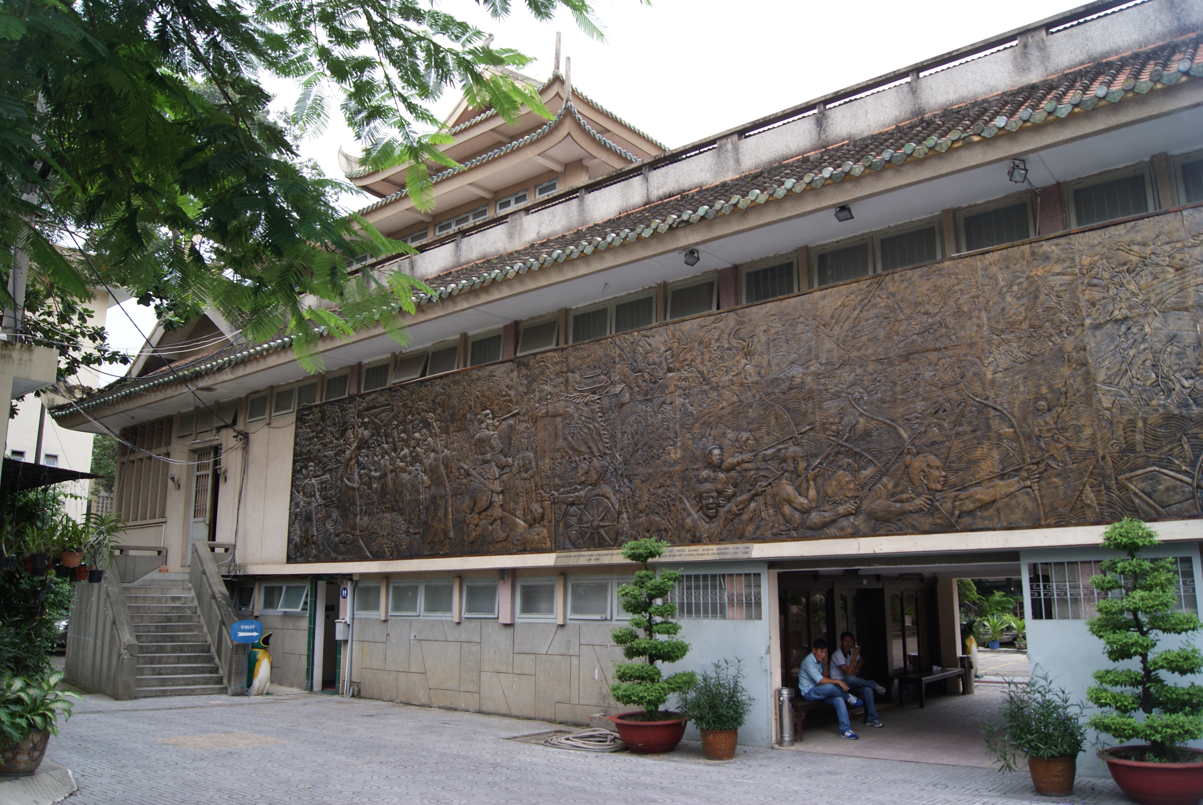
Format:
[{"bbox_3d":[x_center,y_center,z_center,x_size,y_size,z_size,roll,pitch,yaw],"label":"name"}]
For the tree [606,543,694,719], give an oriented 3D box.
[{"bbox_3d":[0.570,2.538,10.271,0.952,1.981,0.876,-1,-12,3],"label":"tree"}]

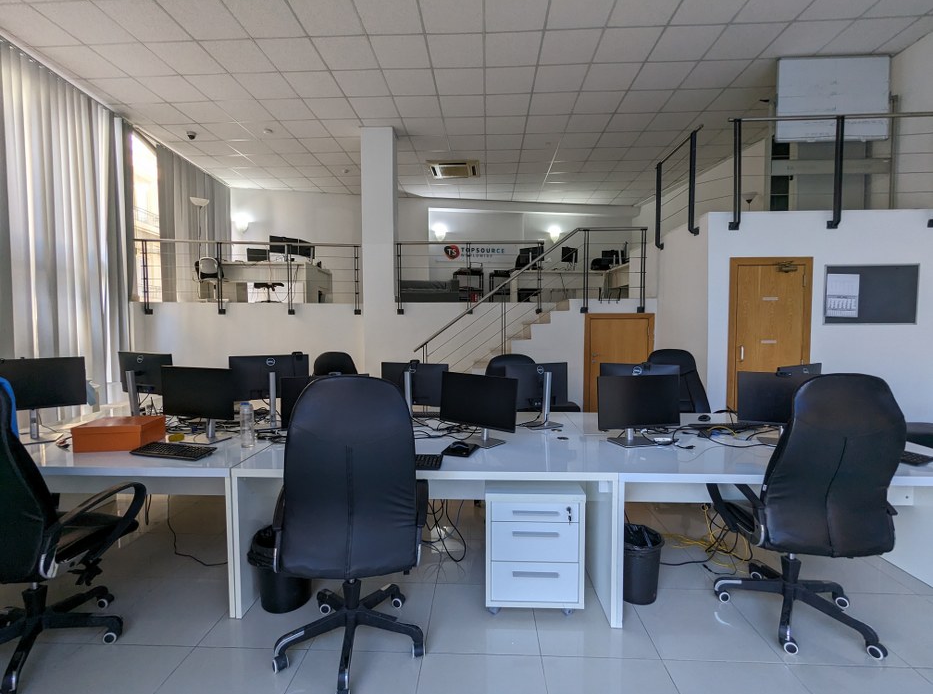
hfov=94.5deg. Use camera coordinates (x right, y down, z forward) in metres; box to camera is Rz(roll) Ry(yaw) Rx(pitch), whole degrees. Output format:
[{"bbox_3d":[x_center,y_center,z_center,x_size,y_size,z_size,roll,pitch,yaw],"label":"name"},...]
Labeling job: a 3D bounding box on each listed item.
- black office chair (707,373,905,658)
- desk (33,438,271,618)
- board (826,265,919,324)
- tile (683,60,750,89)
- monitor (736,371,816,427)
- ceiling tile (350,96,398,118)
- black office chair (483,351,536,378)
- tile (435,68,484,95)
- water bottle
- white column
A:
[{"bbox_3d":[1.591,0.705,2.043,0.640,1.210,0.660,1,3,10],"label":"black office chair"},{"bbox_3d":[-2.017,0.929,2.460,1.810,0.733,0.705,0,3,2],"label":"desk"},{"bbox_3d":[4.054,-0.526,4.325,0.900,0.600,0.030,0,3,3],"label":"board"},{"bbox_3d":[2.911,-3.208,5.072,0.600,0.020,0.600,0,3,3],"label":"tile"},{"bbox_3d":[1.855,0.335,2.480,0.530,0.380,0.170,1,3,16],"label":"monitor"},{"bbox_3d":[-1.237,-3.269,5.911,0.595,0.025,0.595,0,3,3],"label":"ceiling tile"},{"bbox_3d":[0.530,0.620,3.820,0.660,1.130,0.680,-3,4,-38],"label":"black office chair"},{"bbox_3d":[-0.071,-3.229,5.244,0.600,0.030,0.600,0,3,3],"label":"tile"},{"bbox_3d":[-1.244,0.440,2.459,0.070,0.245,0.070,0,3,2],"label":"water bottle"},{"bbox_3d":[-1.327,-1.139,6.787,0.475,4.331,0.380,0,3,3],"label":"white column"}]

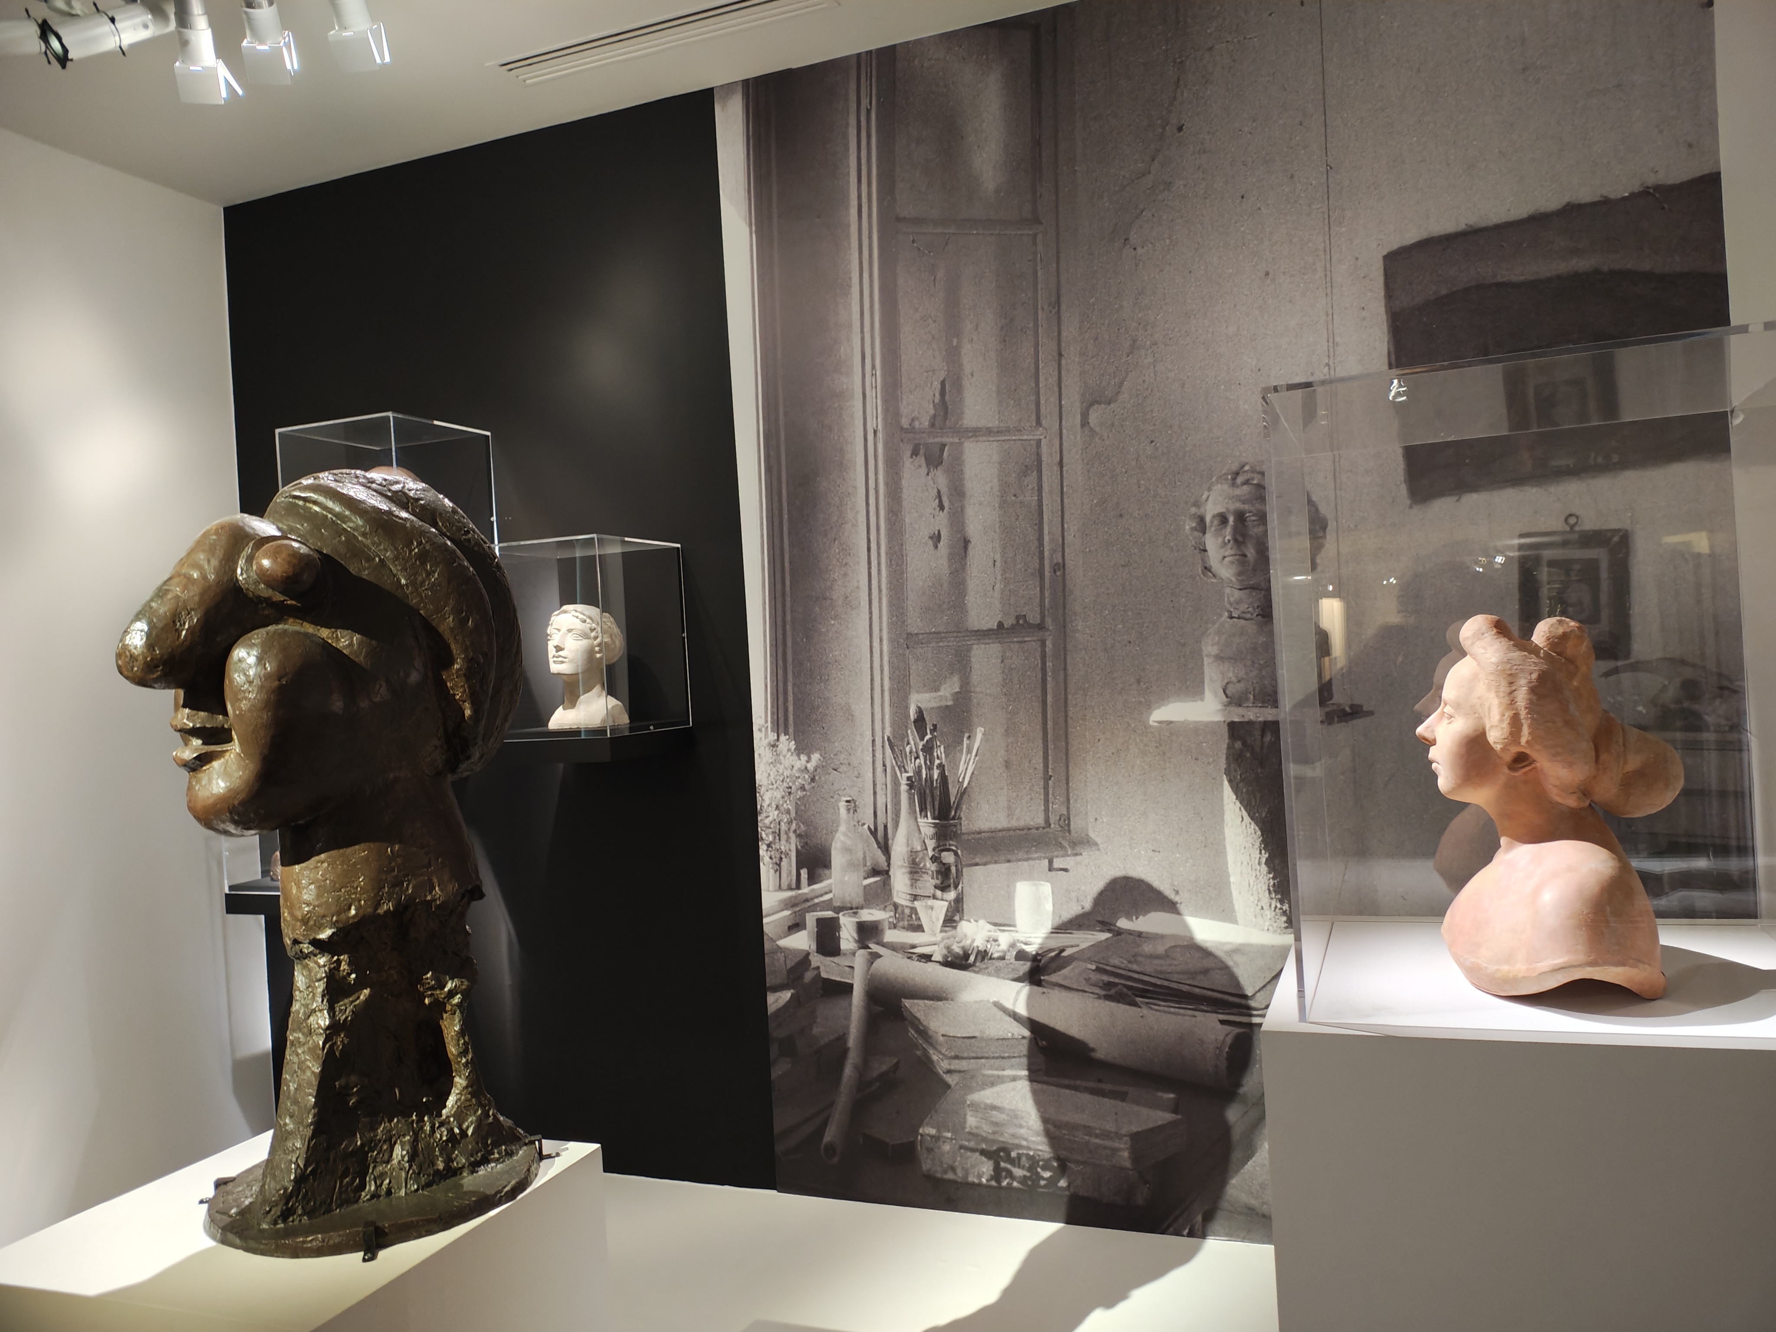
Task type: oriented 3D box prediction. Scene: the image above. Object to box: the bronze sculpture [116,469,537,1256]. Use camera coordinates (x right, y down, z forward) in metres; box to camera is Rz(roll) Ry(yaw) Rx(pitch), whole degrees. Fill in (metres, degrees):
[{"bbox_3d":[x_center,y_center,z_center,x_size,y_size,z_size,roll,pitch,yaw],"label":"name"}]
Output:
[{"bbox_3d":[-0.639,0.197,1.524,0.470,0.860,0.360,-3,0,-42],"label":"bronze sculpture"}]

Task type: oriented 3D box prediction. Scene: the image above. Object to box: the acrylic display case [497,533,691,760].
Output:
[{"bbox_3d":[-0.784,-0.041,3.309,0.381,0.528,0.390,-3,0,21],"label":"acrylic display case"}]

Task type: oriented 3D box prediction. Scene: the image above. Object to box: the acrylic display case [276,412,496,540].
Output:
[{"bbox_3d":[-1.359,-0.379,3.526,0.384,0.528,0.384,-3,0,21],"label":"acrylic display case"}]

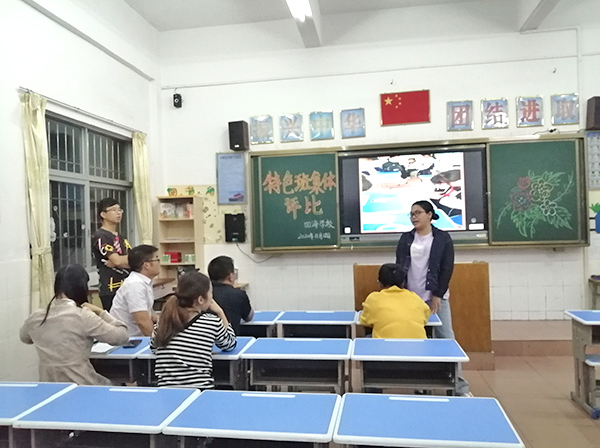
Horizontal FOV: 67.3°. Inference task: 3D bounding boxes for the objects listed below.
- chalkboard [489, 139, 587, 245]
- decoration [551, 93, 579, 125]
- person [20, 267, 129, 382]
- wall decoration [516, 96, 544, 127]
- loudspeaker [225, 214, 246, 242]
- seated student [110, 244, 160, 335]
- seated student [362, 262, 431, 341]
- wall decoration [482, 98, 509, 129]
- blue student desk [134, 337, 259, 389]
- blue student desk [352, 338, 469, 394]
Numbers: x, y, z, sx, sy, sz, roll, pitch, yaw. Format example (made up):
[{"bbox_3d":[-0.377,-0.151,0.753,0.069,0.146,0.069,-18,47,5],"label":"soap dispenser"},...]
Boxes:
[{"bbox_3d":[2.782,-0.370,5.315,1.050,1.225,0.060,-2,0,9],"label":"chalkboard"},{"bbox_3d":[3.123,-1.345,5.307,0.300,0.355,0.030,-2,0,9],"label":"decoration"},{"bbox_3d":[-1.239,0.839,2.497,0.530,1.250,0.620,-2,0,9],"label":"person"},{"bbox_3d":[2.763,-1.347,5.398,0.295,0.358,0.030,-2,0,8],"label":"wall decoration"},{"bbox_3d":[-0.844,0.053,5.961,0.255,0.373,0.090,-2,0,9],"label":"loudspeaker"},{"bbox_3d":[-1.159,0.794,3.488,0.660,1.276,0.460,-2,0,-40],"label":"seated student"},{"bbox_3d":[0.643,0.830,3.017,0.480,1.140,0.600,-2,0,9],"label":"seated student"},{"bbox_3d":[2.371,-1.335,5.488,0.294,0.356,0.020,-2,0,9],"label":"wall decoration"},{"bbox_3d":[-0.596,1.089,2.706,0.600,0.710,0.385,-2,0,9],"label":"blue student desk"},{"bbox_3d":[0.609,1.049,2.529,0.600,0.710,0.385,-2,0,9],"label":"blue student desk"}]

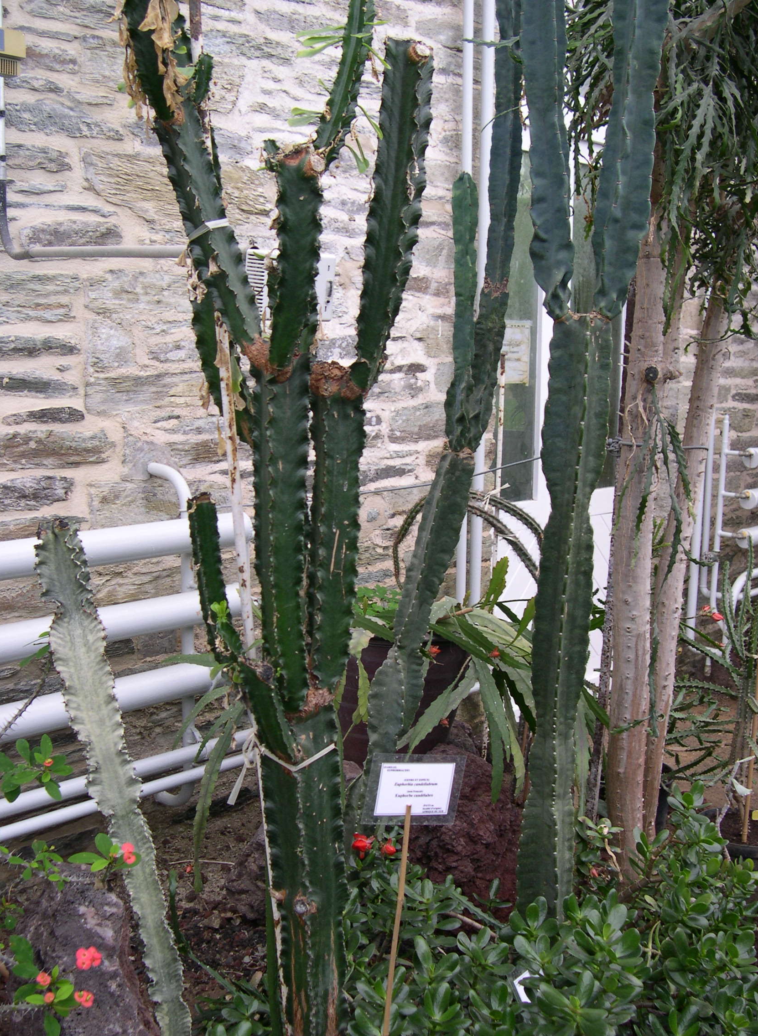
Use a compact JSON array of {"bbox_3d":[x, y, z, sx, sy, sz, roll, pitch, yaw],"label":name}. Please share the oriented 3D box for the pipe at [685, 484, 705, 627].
[{"bbox_3d":[1.730,0.224,6.231,0.050,0.800,0.050,9,11,43],"label":"pipe"}]

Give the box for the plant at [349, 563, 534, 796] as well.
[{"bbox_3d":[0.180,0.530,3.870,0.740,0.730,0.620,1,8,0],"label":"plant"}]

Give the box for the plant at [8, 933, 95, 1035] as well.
[{"bbox_3d":[-0.438,0.625,1.520,0.105,0.115,0.090,1,8,0],"label":"plant"}]

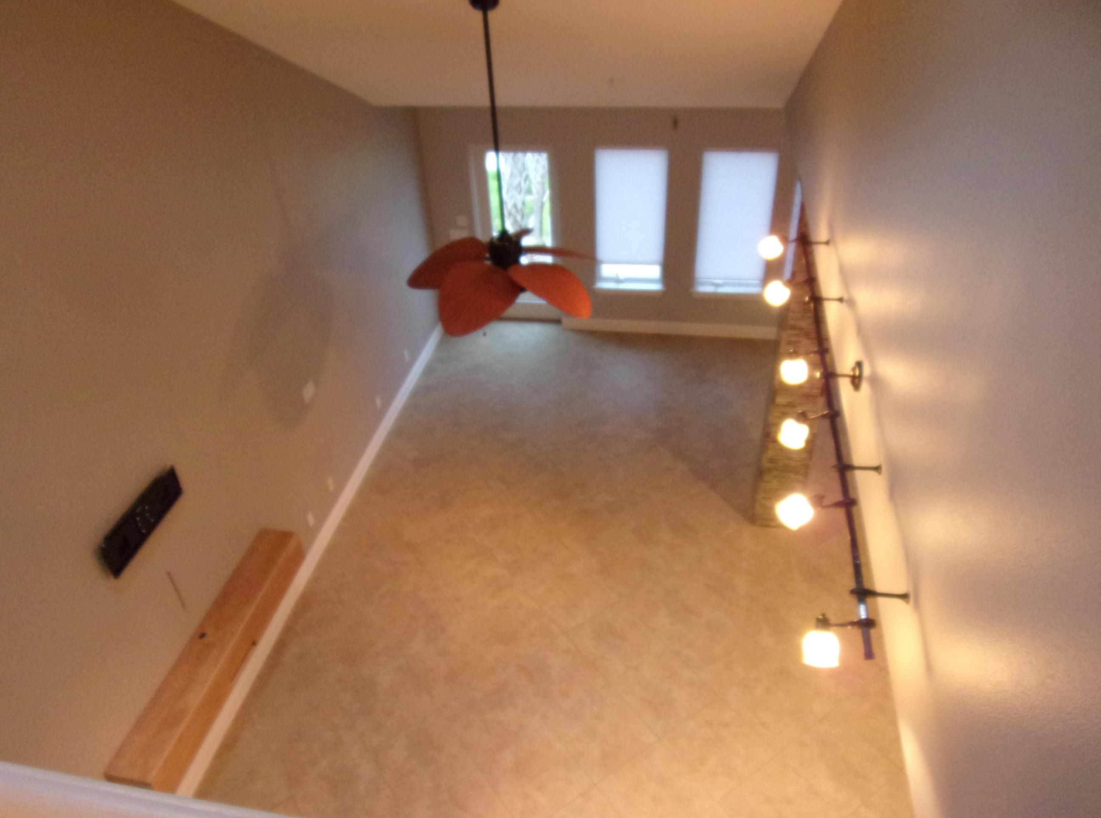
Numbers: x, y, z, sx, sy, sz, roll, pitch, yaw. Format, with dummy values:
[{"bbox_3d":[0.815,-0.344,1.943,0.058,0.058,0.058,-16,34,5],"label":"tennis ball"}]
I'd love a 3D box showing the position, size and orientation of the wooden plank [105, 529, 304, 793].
[{"bbox_3d":[-1.974,1.435,4.569,0.262,0.245,1.710,3,37,9],"label":"wooden plank"}]

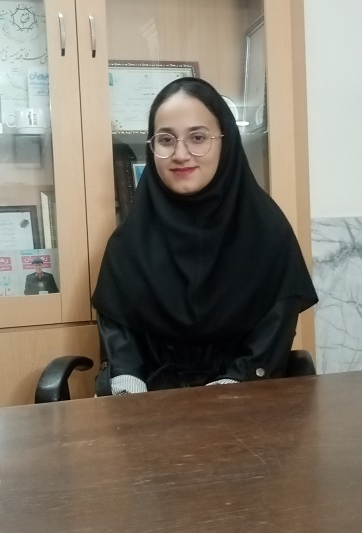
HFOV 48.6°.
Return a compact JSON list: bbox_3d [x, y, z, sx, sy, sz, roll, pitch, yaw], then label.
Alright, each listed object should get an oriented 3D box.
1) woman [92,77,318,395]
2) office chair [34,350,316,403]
[{"bbox_3d":[0.040,0.246,0.809,0.480,1.320,0.620,-2,2,7],"label":"woman"},{"bbox_3d":[-0.003,0.411,0.884,0.610,0.980,0.620,-2,2,6],"label":"office chair"}]

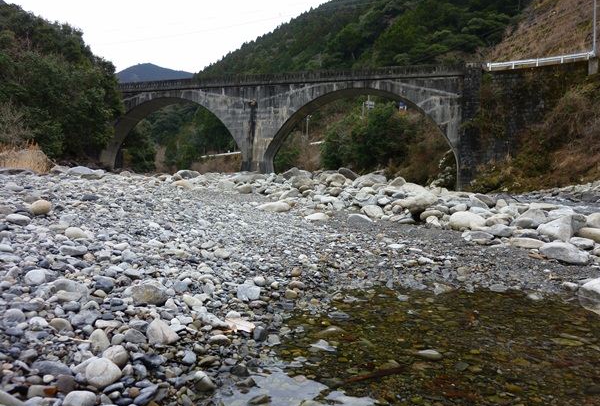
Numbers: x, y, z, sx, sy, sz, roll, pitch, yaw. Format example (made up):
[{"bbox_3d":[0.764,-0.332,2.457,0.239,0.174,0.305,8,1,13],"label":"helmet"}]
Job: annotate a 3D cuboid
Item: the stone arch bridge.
[{"bbox_3d":[-4.293,-8.007,50.240,46.753,12.484,4.045,2,1,16],"label":"stone arch bridge"}]

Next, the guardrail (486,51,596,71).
[{"bbox_3d":[22.327,-13.137,40.494,8.900,0.750,0.240,1,1,25],"label":"guardrail"}]

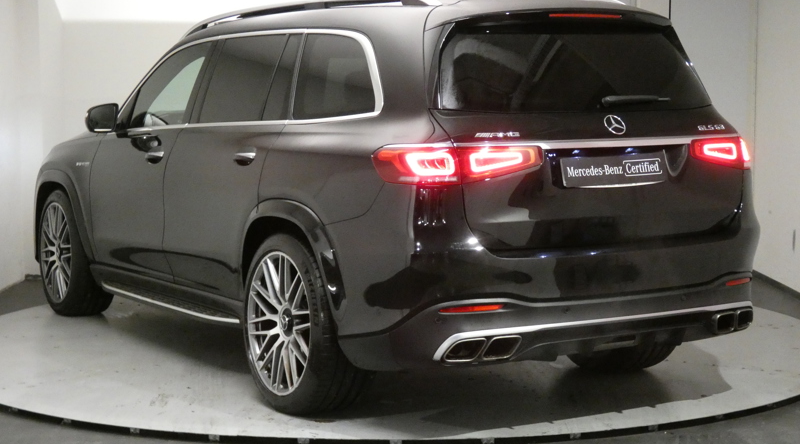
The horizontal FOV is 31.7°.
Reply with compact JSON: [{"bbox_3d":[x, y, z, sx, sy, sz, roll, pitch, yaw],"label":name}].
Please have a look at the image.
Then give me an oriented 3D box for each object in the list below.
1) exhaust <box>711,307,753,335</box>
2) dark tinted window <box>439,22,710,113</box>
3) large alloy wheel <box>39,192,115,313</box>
[{"bbox_3d":[1.400,0.401,5.956,0.295,0.090,0.140,-4,6,-30],"label":"exhaust"},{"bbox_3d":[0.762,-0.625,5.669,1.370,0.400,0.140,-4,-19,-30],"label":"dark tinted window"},{"bbox_3d":[-2.007,0.181,8.789,0.290,0.810,0.810,-4,6,-30],"label":"large alloy wheel"}]

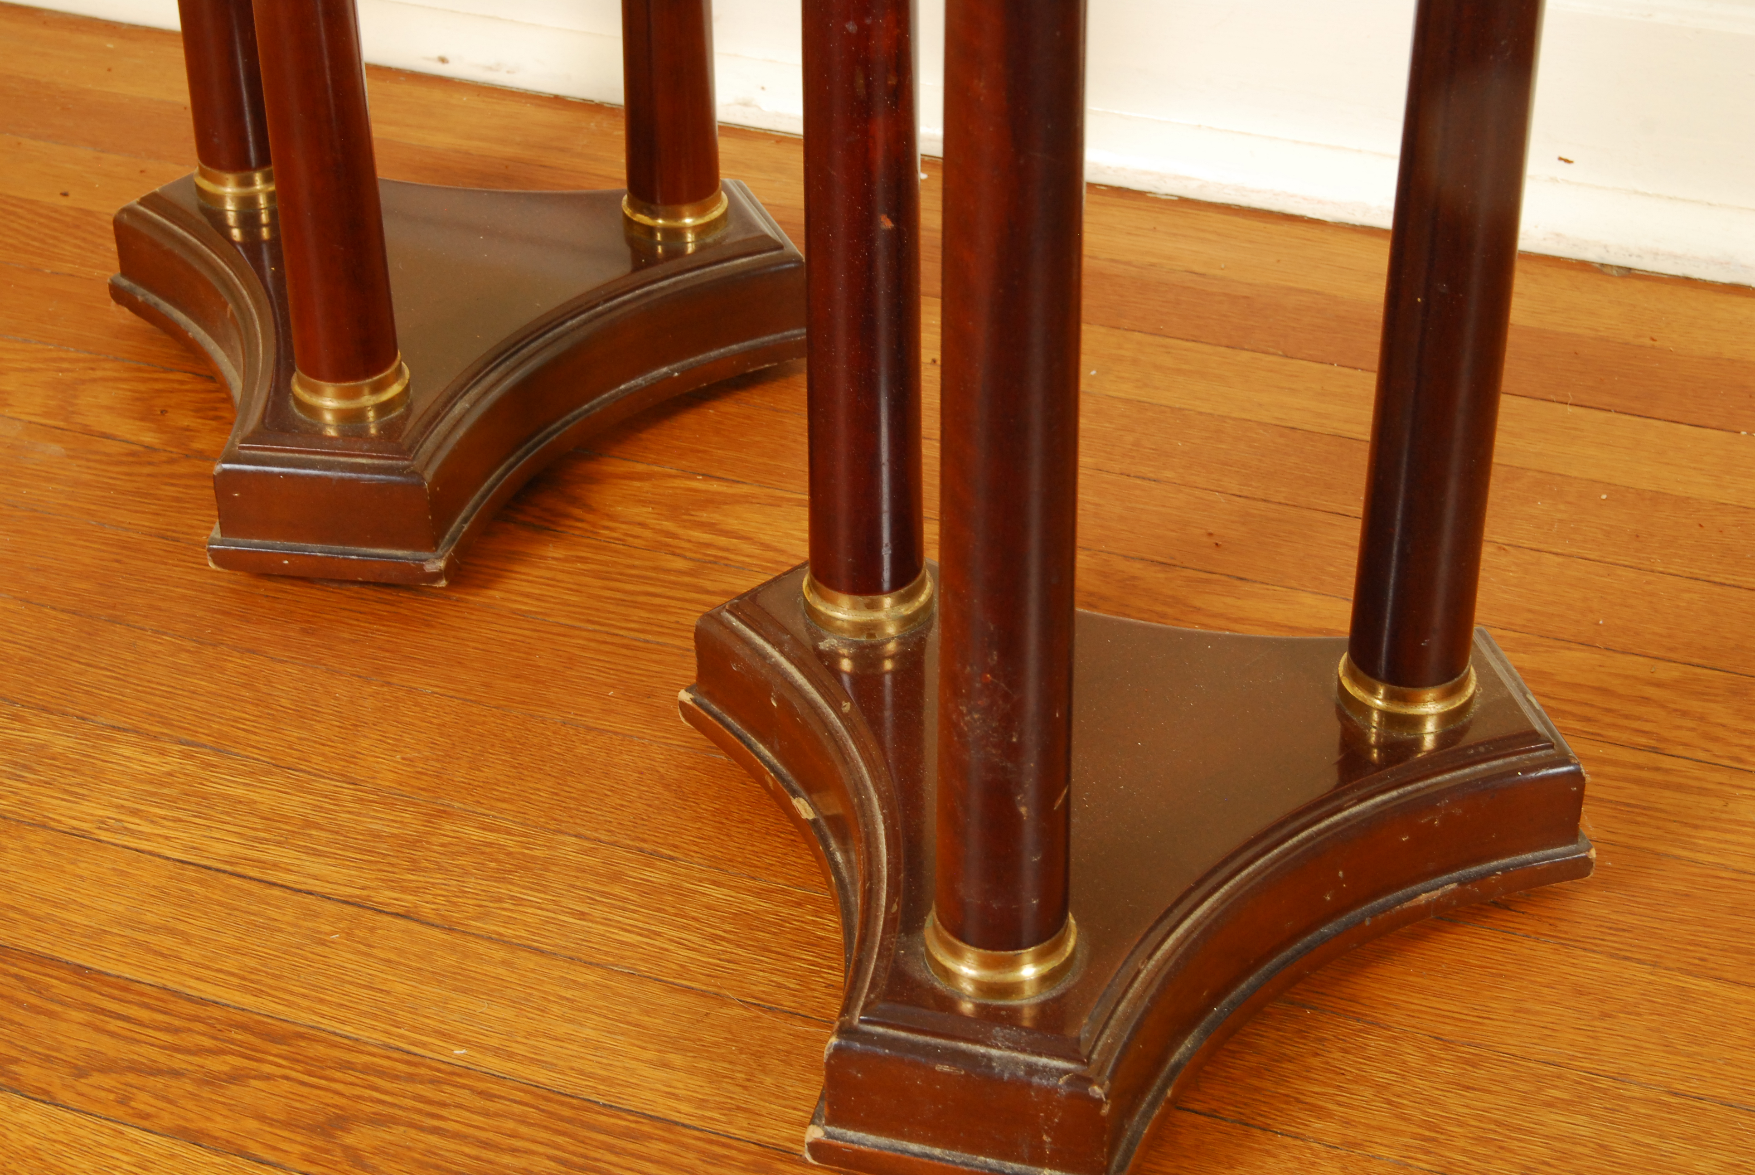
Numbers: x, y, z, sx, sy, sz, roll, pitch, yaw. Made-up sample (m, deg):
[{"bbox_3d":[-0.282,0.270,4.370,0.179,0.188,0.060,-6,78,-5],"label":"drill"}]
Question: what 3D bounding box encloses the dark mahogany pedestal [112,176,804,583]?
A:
[{"bbox_3d":[-0.188,-0.102,1.329,0.322,0.051,0.279,4,34,8],"label":"dark mahogany pedestal"}]

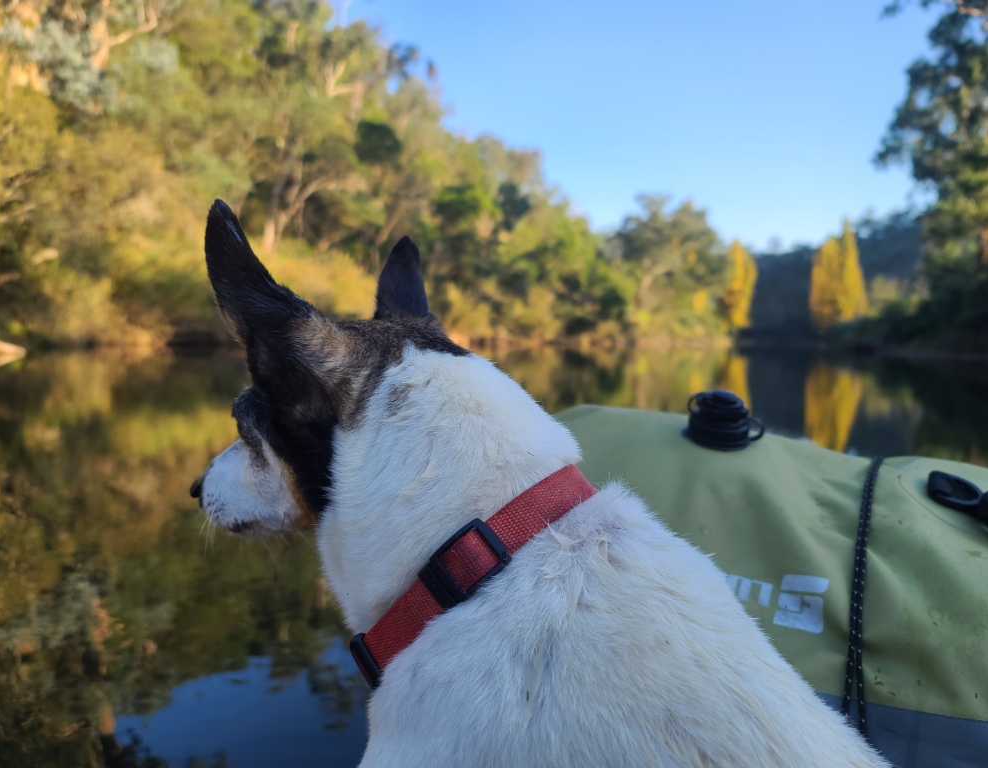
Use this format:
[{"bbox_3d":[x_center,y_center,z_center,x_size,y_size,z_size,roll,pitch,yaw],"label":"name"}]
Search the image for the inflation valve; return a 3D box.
[{"bbox_3d":[0.170,0.028,0.550,0.058,0.036,0.052,12,18,8],"label":"inflation valve"}]

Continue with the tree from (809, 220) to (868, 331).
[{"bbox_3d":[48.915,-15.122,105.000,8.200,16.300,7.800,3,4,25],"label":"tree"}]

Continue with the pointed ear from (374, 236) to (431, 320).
[{"bbox_3d":[-0.058,-0.063,0.470,0.037,0.066,0.028,1,3,-21],"label":"pointed ear"}]

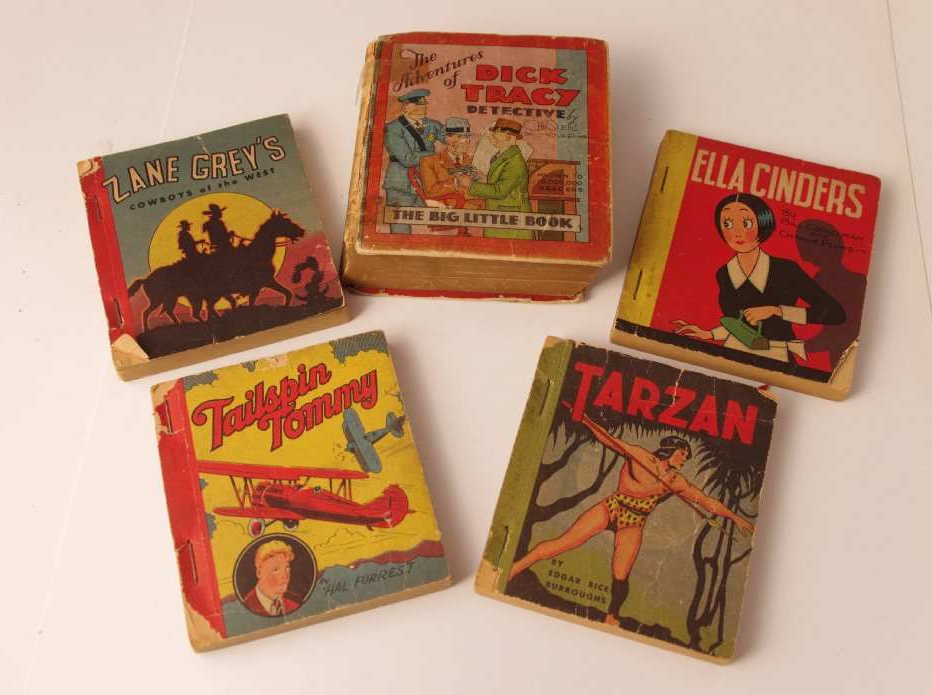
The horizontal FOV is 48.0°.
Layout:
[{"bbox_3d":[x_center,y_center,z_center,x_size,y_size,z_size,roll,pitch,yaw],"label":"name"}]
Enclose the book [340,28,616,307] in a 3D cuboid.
[{"bbox_3d":[0.006,-0.077,0.439,0.104,0.030,0.113,2,63,1],"label":"book"}]

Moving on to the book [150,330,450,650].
[{"bbox_3d":[-0.063,0.050,0.387,0.092,0.009,0.102,-14,64,-7],"label":"book"}]

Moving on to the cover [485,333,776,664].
[{"bbox_3d":[0.061,0.053,0.385,0.091,0.010,0.102,14,64,7],"label":"cover"}]

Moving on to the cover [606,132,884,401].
[{"bbox_3d":[0.116,-0.037,0.429,0.093,0.011,0.102,15,64,7],"label":"cover"}]

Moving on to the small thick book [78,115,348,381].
[{"bbox_3d":[-0.105,-0.044,0.432,0.091,0.013,0.100,-15,64,-7],"label":"small thick book"}]

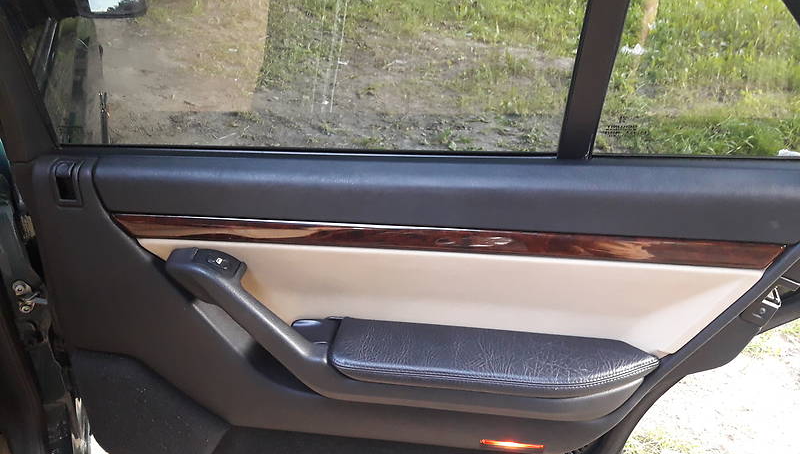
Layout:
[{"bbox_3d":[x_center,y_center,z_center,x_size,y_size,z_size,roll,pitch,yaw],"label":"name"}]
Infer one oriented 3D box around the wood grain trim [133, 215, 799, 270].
[{"bbox_3d":[0.038,0.020,0.776,0.795,0.029,0.022,3,30,6],"label":"wood grain trim"}]

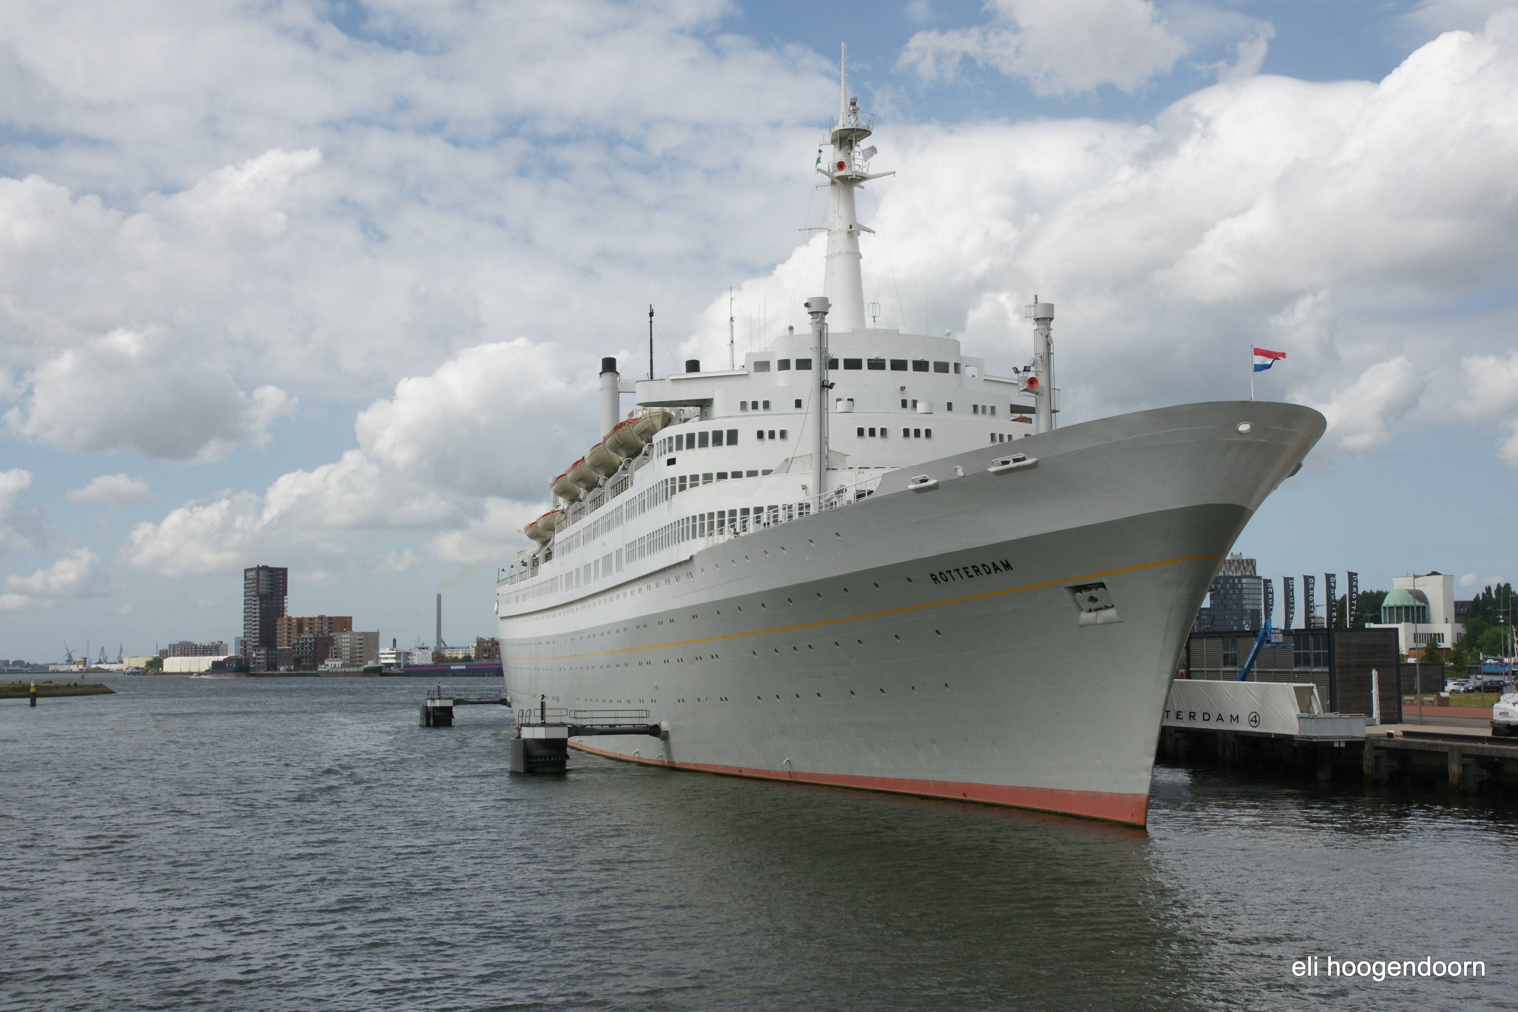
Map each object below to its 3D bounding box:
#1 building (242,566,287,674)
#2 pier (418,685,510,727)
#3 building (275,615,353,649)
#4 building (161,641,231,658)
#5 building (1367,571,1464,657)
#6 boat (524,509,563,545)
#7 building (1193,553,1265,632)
[{"bbox_3d":[-333.932,76.547,1287.807,20.000,70.100,29.000,2,-5,-31],"label":"building"},{"bbox_3d":[-35.892,24.177,231.330,10.800,5.100,4.800,1,-5,-13],"label":"pier"},{"bbox_3d":[-289.287,90.413,1243.384,14.000,34.600,72.000,4,-6,-41],"label":"building"},{"bbox_3d":[-594.236,156.029,1994.256,73.000,30.400,25.000,1,-5,-16],"label":"building"},{"bbox_3d":[277.036,48.153,805.462,37.000,39.600,21.000,4,-6,-40],"label":"building"},{"bbox_3d":[-23.014,2.281,203.769,3.300,2.900,9.600,1,-5,-13],"label":"boat"},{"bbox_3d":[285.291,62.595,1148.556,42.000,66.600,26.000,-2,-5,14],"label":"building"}]

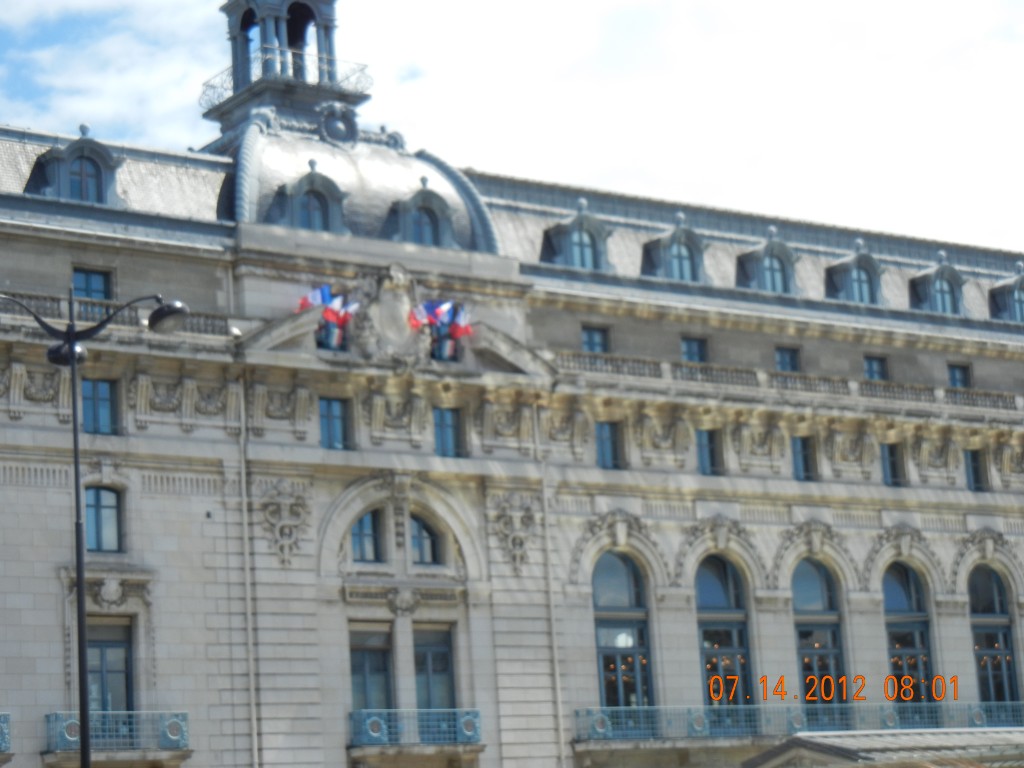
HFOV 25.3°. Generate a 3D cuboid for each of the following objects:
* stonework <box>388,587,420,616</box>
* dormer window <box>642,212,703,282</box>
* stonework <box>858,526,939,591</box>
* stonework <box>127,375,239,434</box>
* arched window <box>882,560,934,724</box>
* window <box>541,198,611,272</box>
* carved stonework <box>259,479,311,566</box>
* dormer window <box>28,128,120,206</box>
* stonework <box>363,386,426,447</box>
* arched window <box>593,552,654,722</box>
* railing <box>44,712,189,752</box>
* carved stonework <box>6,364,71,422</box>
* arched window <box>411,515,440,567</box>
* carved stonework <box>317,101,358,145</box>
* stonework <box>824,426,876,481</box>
[{"bbox_3d":[-3.274,6.658,69.734,0.950,0.922,0.360,5,-14,-34],"label":"stonework"},{"bbox_3d":[5.713,-4.795,82.223,2.420,2.574,1.496,5,-15,-35],"label":"dormer window"},{"bbox_3d":[14.157,6.485,83.444,3.974,2.469,0.600,5,-15,-35],"label":"stonework"},{"bbox_3d":[-9.273,0.592,64.631,3.350,1.480,0.500,5,-15,-34],"label":"stonework"},{"bbox_3d":[13.840,9.113,79.345,2.136,5.855,0.350,5,-15,-34],"label":"arched window"},{"bbox_3d":[2.100,-5.103,79.730,2.420,2.574,1.496,5,-15,-35],"label":"window"},{"bbox_3d":[-6.892,4.240,68.962,1.657,2.549,0.300,5,-15,-35],"label":"carved stonework"},{"bbox_3d":[-14.327,-6.988,74.753,2.450,2.780,1.400,5,-16,-34],"label":"dormer window"},{"bbox_3d":[-3.766,1.056,71.819,2.109,1.747,0.500,5,-15,-35],"label":"stonework"},{"bbox_3d":[3.505,8.481,74.616,2.200,5.956,0.350,5,-14,-34],"label":"arched window"},{"bbox_3d":[-10.578,9.318,61.041,3.793,1.000,0.800,5,-15,-34],"label":"railing"},{"bbox_3d":[-14.562,0.244,70.486,1.900,1.670,0.550,5,-16,-34],"label":"carved stonework"},{"bbox_3d":[-2.669,4.874,71.234,1.150,1.651,0.250,5,-14,-34],"label":"arched window"},{"bbox_3d":[-6.344,-9.524,82.805,1.700,1.650,0.600,5,-16,-34],"label":"carved stonework"},{"bbox_3d":[11.717,2.382,79.049,1.950,1.800,0.500,5,-15,-34],"label":"stonework"}]

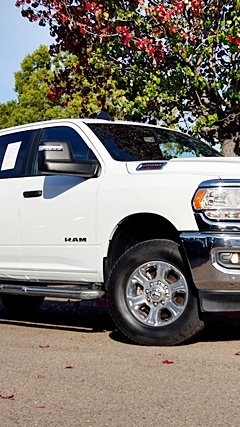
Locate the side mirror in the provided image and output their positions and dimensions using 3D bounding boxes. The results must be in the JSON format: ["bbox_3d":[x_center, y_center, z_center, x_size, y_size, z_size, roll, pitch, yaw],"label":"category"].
[{"bbox_3d":[-0.432,-0.419,6.712,0.420,0.310,0.280,1,-4,-41],"label":"side mirror"}]

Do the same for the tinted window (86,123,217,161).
[{"bbox_3d":[0.420,-0.617,7.475,1.500,0.160,0.740,1,36,-41],"label":"tinted window"}]

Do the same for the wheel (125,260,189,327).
[{"bbox_3d":[0.304,0.610,6.263,0.495,0.495,0.180,-2,-3,19],"label":"wheel"}]

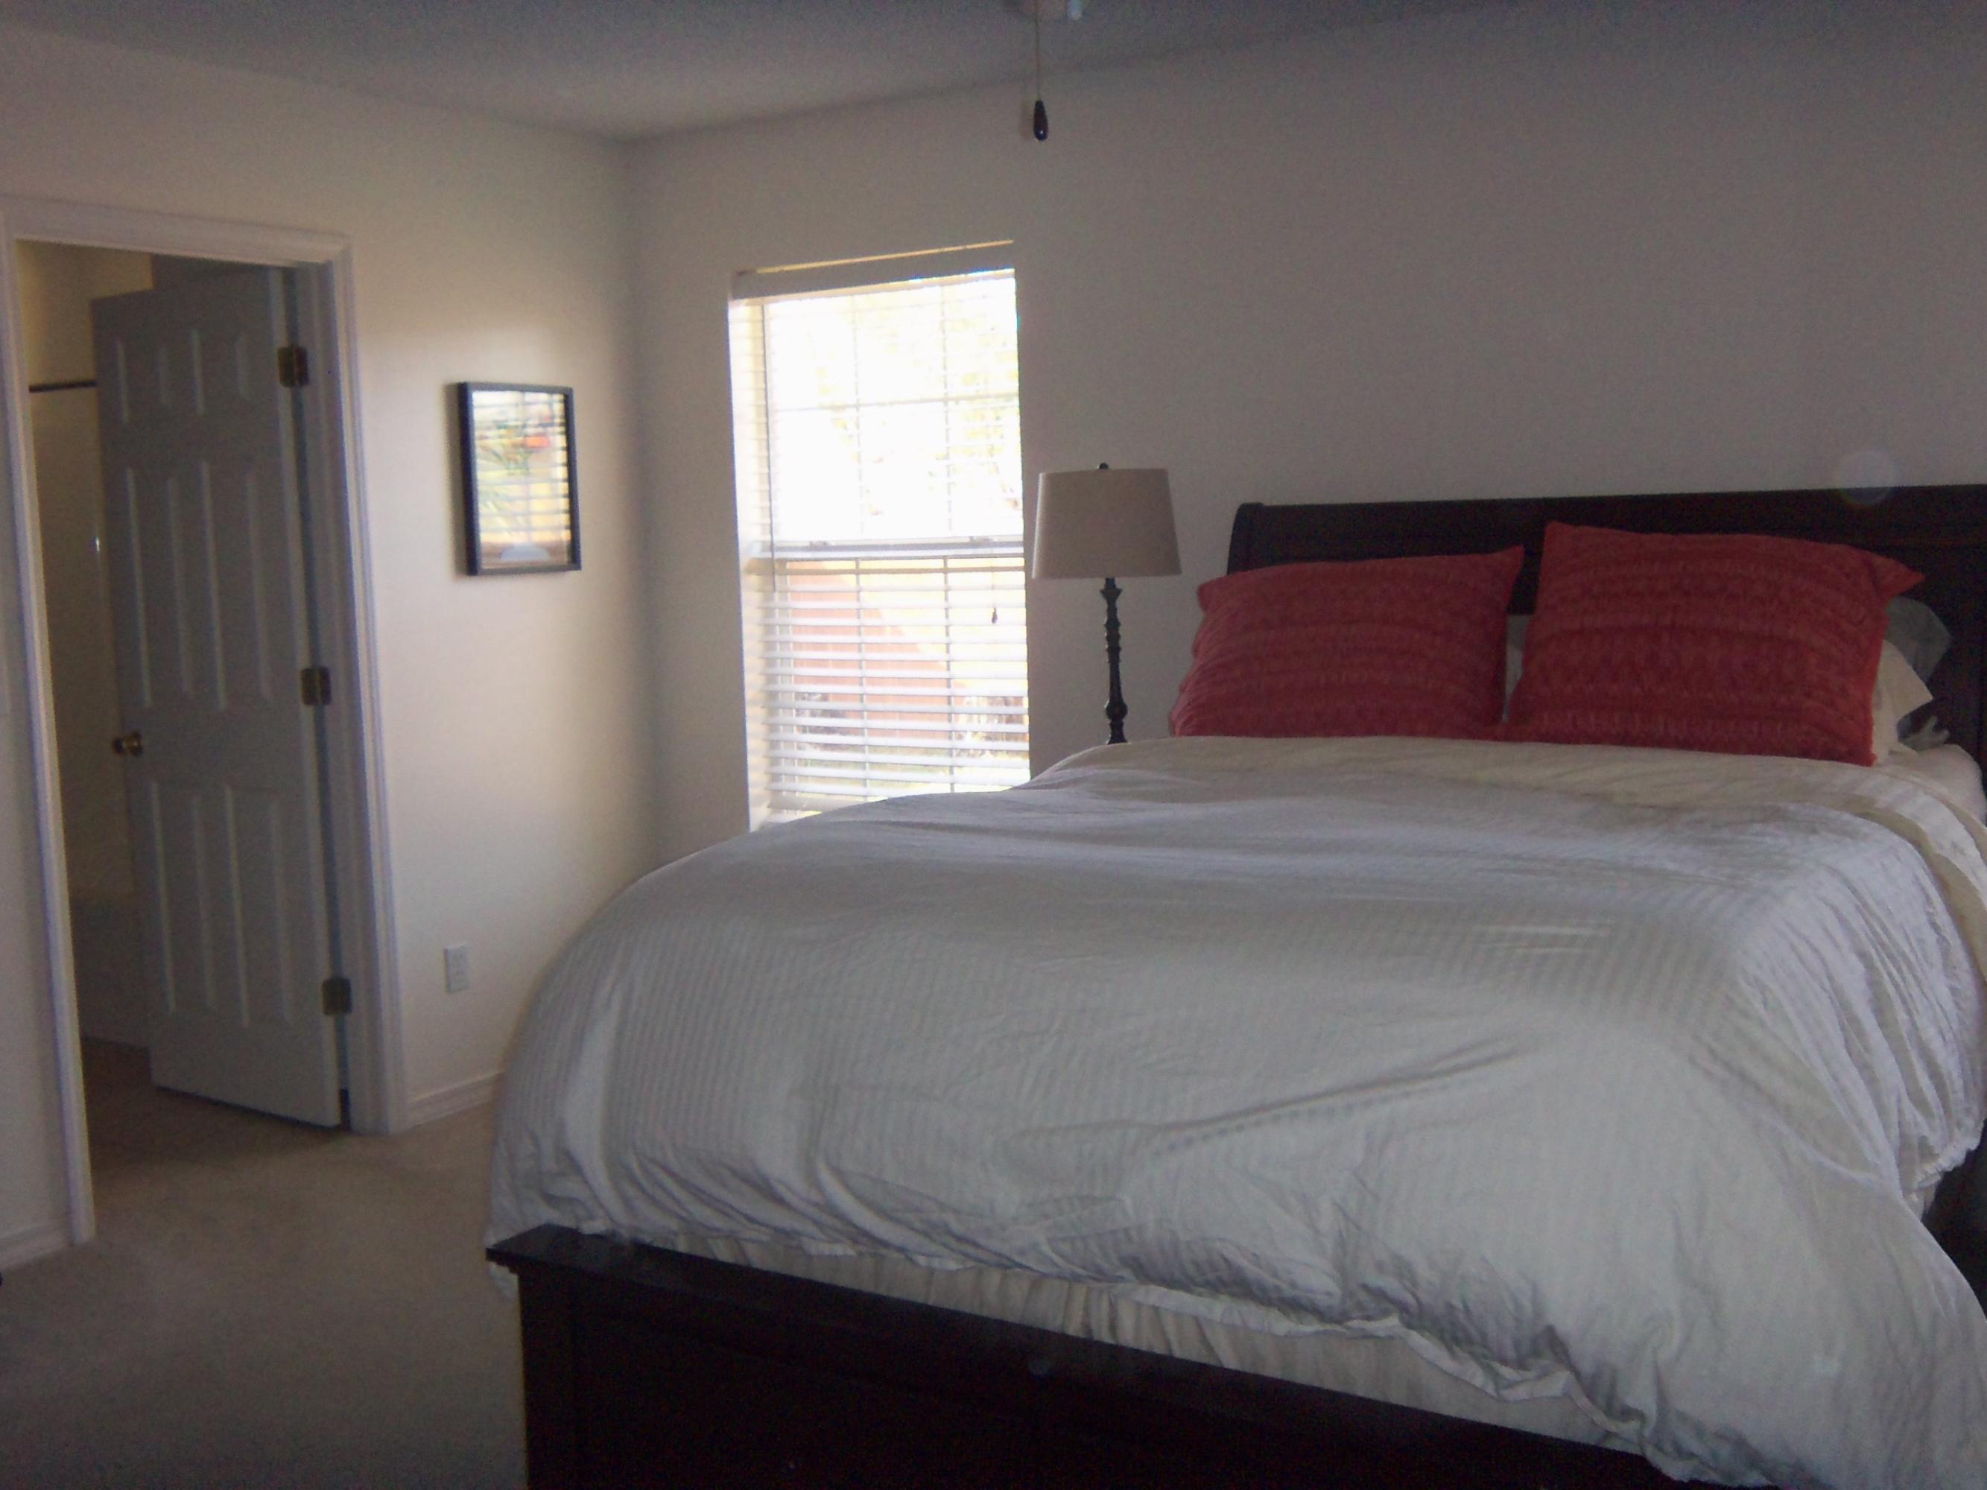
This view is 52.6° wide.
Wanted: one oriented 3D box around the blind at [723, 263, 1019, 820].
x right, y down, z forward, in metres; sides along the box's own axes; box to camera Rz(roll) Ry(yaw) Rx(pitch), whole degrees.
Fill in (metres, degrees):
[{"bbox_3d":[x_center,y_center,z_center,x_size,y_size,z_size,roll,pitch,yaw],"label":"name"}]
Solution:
[{"bbox_3d":[-0.279,-0.509,5.157,0.879,1.432,0.070,3,8,33],"label":"blind"}]

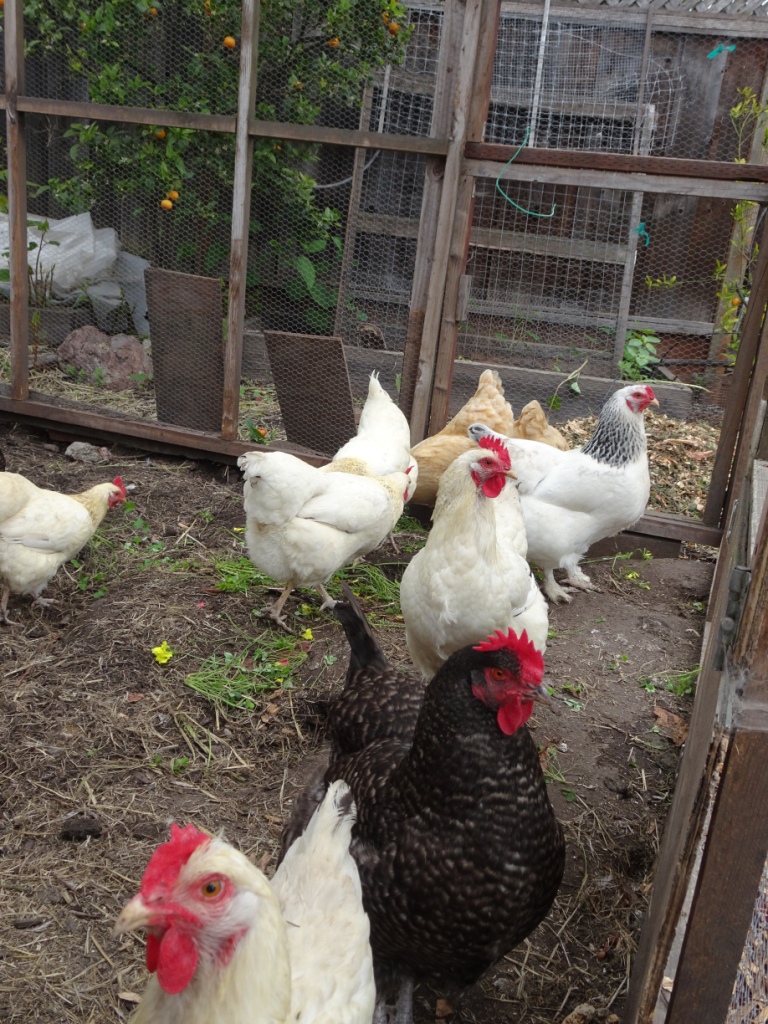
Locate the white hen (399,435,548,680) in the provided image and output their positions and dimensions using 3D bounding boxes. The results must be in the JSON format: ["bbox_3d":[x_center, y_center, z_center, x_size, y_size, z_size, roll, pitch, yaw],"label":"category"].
[{"bbox_3d":[0.143,0.114,1.402,0.200,0.430,0.340,14,20,22],"label":"white hen"}]

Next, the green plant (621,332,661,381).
[{"bbox_3d":[0.881,-0.537,3.250,0.140,0.180,0.140,6,18,0],"label":"green plant"}]

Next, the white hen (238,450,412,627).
[{"bbox_3d":[-0.114,0.014,1.778,0.390,0.330,0.190,-4,21,-28],"label":"white hen"}]

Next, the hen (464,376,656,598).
[{"bbox_3d":[0.376,-0.035,1.922,0.375,0.430,0.190,11,19,14],"label":"hen"}]

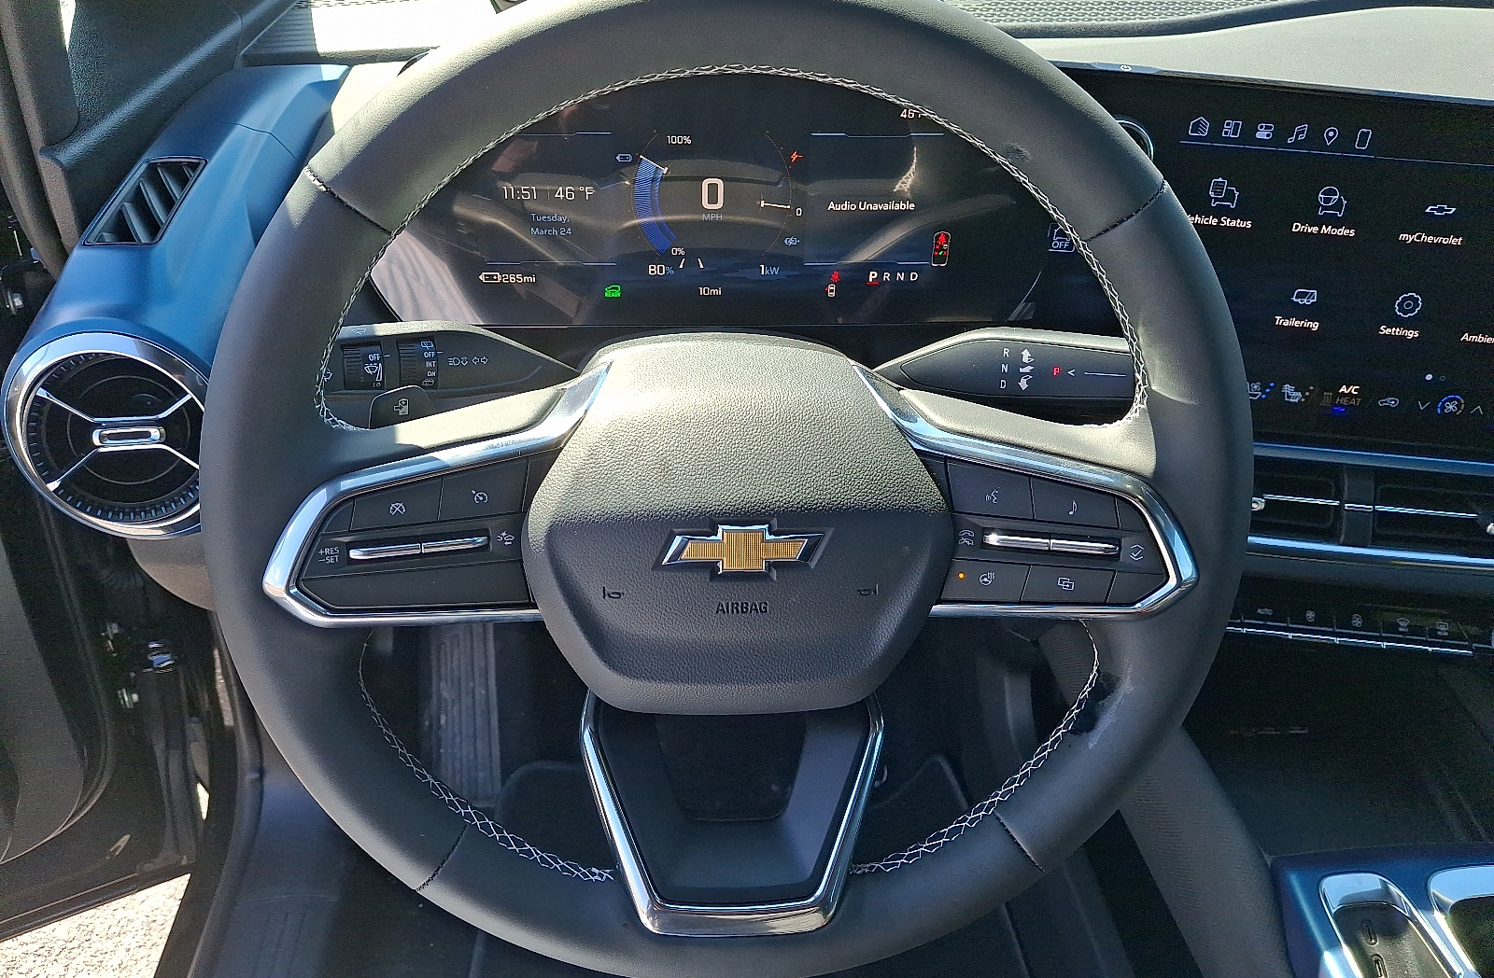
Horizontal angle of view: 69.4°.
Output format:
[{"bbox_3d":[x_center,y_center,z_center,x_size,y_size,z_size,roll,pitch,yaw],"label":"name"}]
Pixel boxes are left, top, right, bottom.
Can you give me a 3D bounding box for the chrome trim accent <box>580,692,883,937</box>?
[{"bbox_3d":[-0.004,0.127,0.425,0.122,0.086,0.030,0,2,-4],"label":"chrome trim accent"}]

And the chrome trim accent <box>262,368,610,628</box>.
[{"bbox_3d":[-0.109,0.005,0.394,0.126,0.094,0.036,-3,12,-15],"label":"chrome trim accent"}]

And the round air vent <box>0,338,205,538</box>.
[{"bbox_3d":[-0.312,-0.023,0.540,0.112,0.112,0.028,0,25,-4],"label":"round air vent"}]

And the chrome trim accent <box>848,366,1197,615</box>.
[{"bbox_3d":[0.104,0.004,0.410,0.126,0.094,0.036,2,11,6],"label":"chrome trim accent"}]

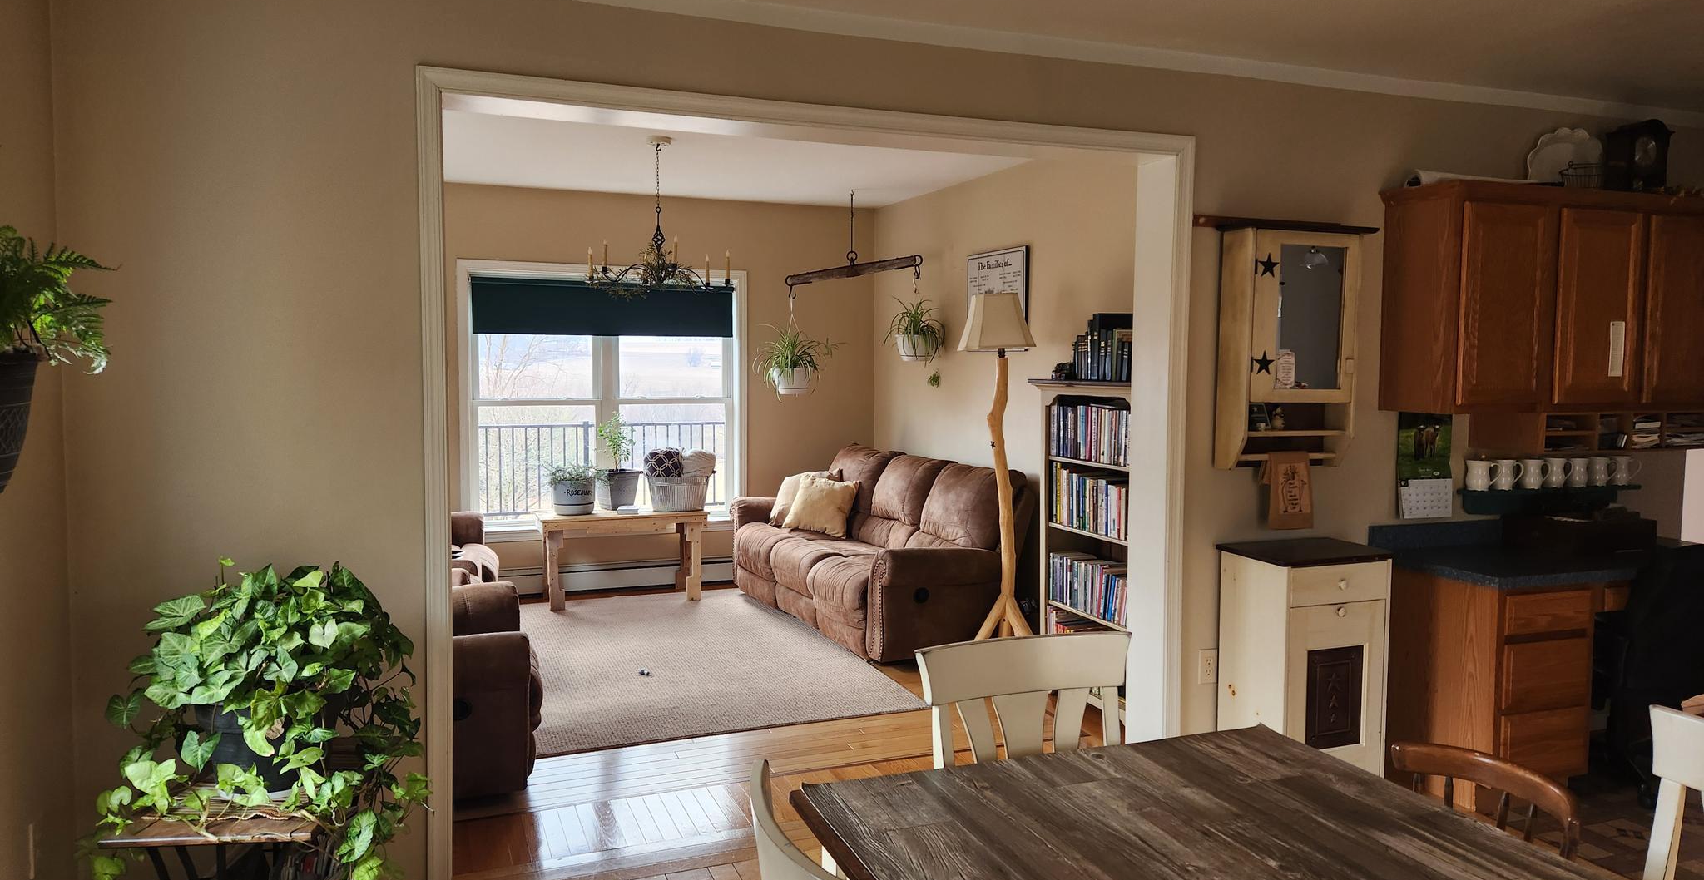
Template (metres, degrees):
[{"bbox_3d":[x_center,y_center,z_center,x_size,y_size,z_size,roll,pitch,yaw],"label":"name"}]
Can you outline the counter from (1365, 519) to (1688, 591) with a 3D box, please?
[{"bbox_3d":[2.519,0.376,3.975,1.330,0.128,0.545,-1,4,-21],"label":"counter"}]

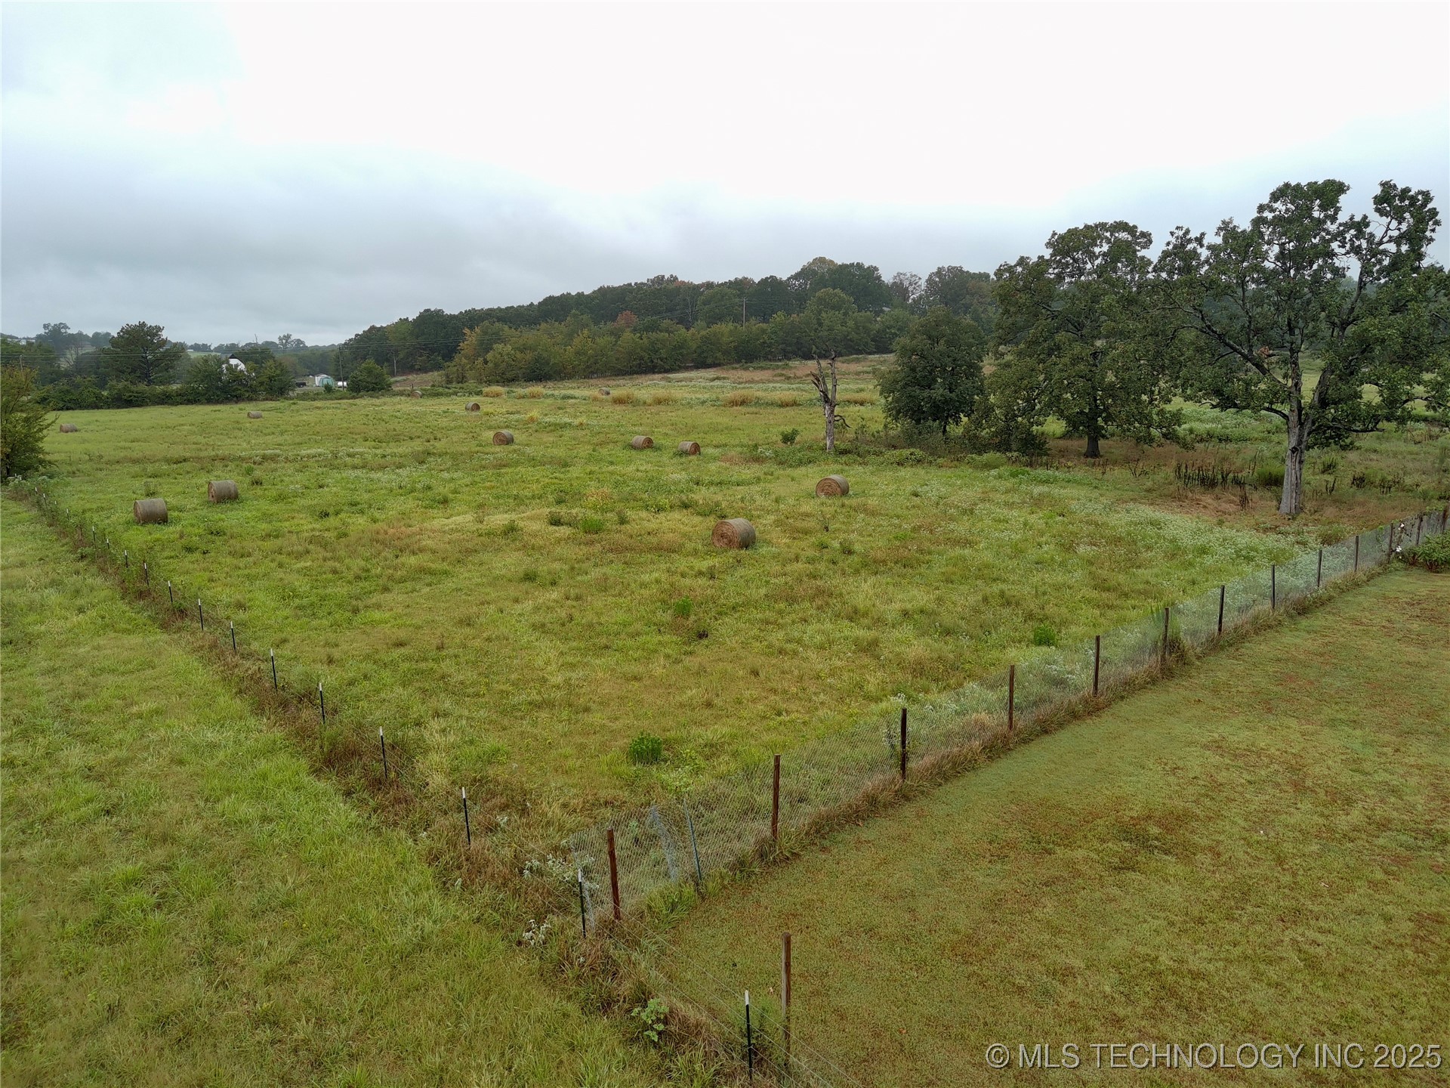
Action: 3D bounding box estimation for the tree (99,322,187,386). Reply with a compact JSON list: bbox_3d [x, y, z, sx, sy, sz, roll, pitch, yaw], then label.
[{"bbox_3d":[-125.977,-40.015,208.451,16.000,15.410,15.000,-8,13,-30],"label":"tree"}]

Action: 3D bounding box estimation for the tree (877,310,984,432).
[{"bbox_3d":[16.768,-13.719,77.928,8.600,10.660,8.400,1,12,12],"label":"tree"}]

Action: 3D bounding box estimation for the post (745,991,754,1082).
[{"bbox_3d":[0.268,5.434,10.600,0.050,1.190,0.050,-1,12,1],"label":"post"}]

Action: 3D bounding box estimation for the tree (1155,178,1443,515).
[{"bbox_3d":[25.036,-8.333,41.956,11.800,14.360,11.200,6,13,30],"label":"tree"}]

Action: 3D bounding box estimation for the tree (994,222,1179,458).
[{"bbox_3d":[23.993,-13.354,63.968,11.800,15.240,11.200,3,12,20],"label":"tree"}]

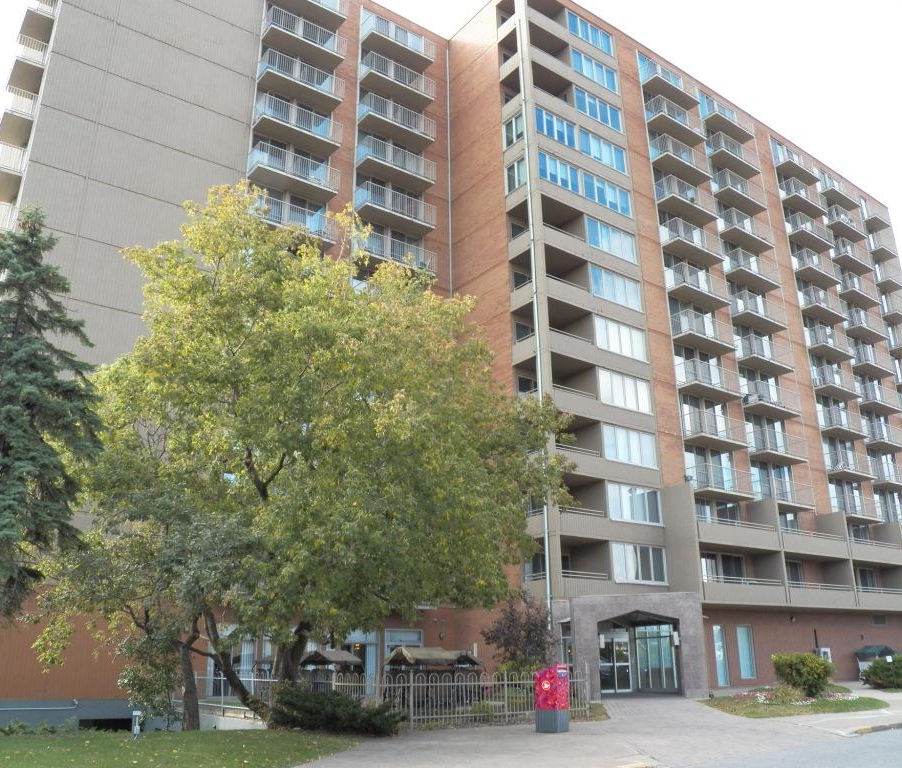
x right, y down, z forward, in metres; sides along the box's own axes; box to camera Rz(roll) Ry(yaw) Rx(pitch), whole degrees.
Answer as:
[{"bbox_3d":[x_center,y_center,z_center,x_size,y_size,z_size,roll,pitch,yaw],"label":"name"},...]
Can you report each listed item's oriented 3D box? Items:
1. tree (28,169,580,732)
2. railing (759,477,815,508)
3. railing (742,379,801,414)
[{"bbox_3d":[-3.230,1.015,19.593,11.800,13.200,10.500,-1,-19,0],"label":"tree"},{"bbox_3d":[17.134,5.716,42.473,3.936,1.191,1.040,14,-24,-35],"label":"railing"},{"bbox_3d":[17.318,0.923,44.712,3.953,1.197,1.052,14,-24,-35],"label":"railing"}]

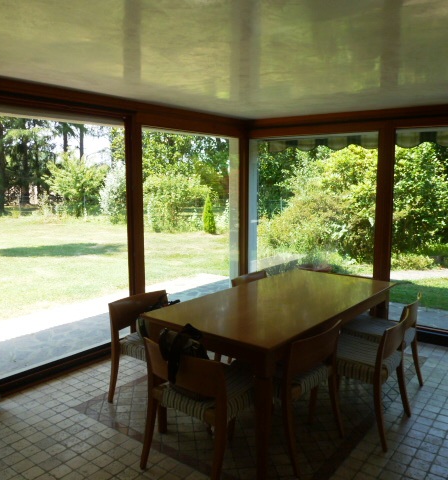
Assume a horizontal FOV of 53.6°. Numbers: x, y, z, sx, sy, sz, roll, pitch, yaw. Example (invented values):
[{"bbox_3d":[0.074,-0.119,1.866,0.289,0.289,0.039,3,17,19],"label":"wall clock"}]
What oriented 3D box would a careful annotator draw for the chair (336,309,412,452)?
[{"bbox_3d":[0.922,0.848,2.970,0.528,0.760,0.544,6,9,36],"label":"chair"}]

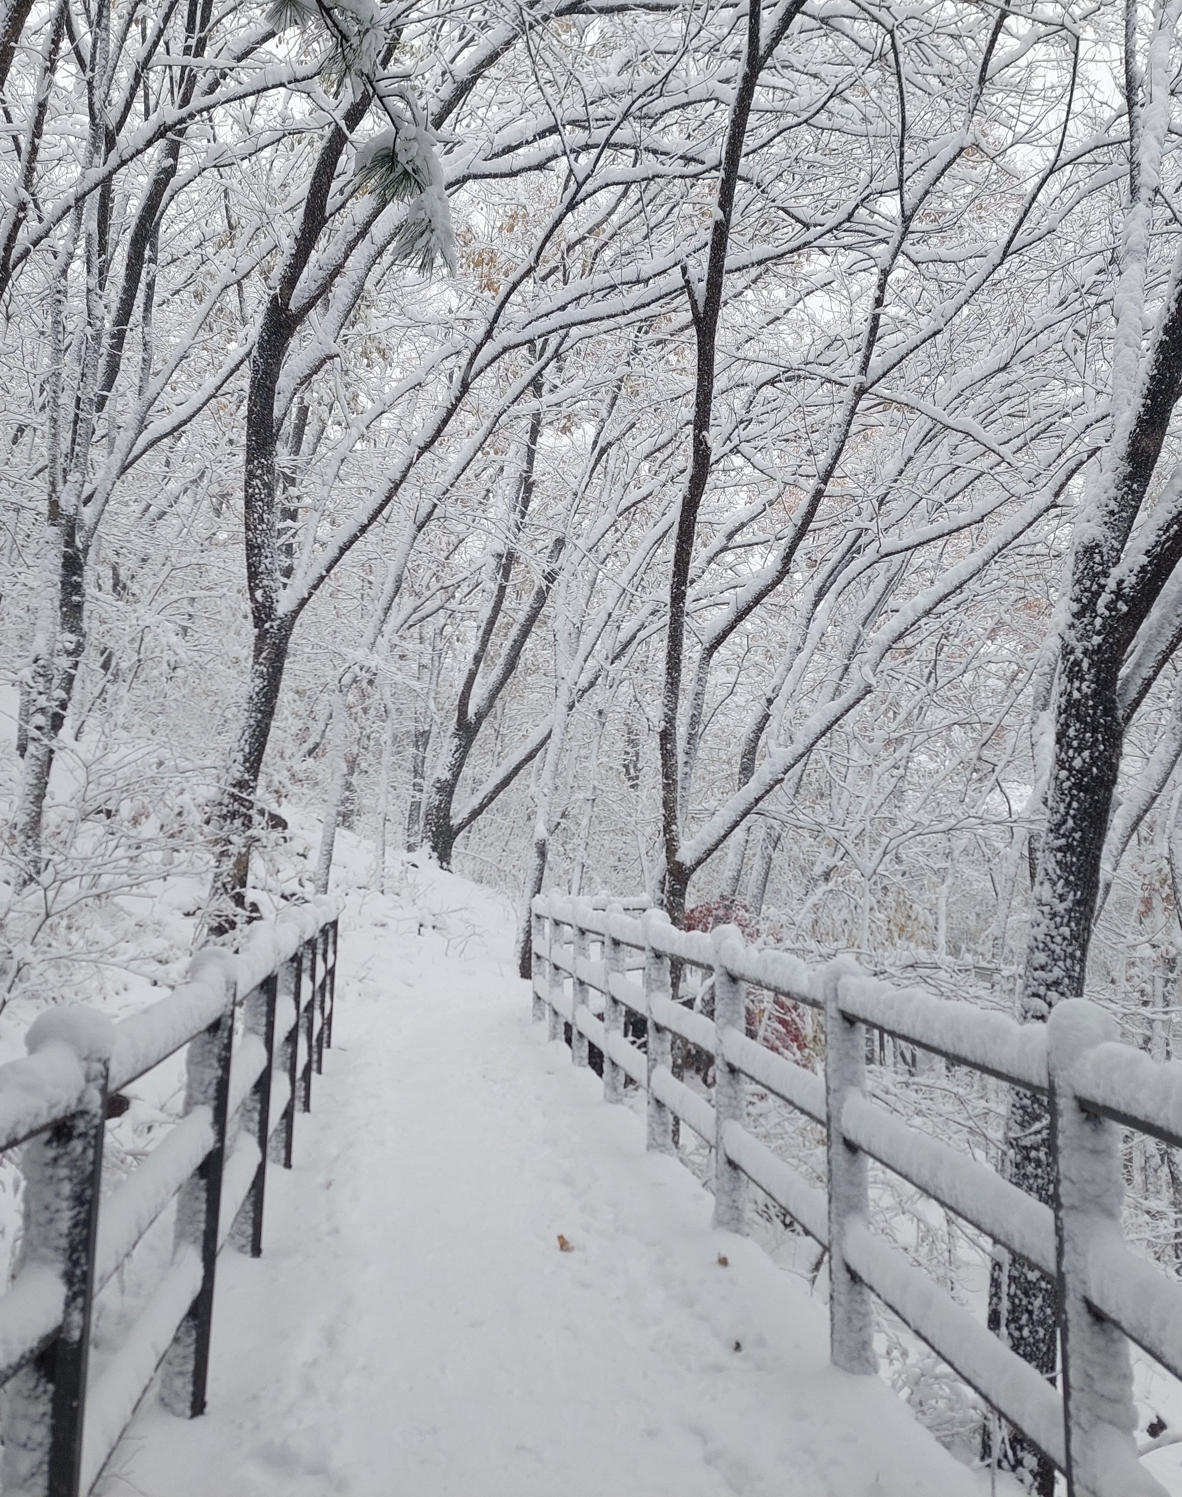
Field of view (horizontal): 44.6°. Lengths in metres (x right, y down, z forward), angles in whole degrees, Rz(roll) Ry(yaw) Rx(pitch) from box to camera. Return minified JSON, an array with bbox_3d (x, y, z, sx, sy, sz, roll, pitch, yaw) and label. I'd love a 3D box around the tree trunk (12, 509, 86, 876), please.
[{"bbox_3d":[-4.772,-0.506,12.703,0.400,3.360,0.360,5,-11,-21],"label":"tree trunk"}]

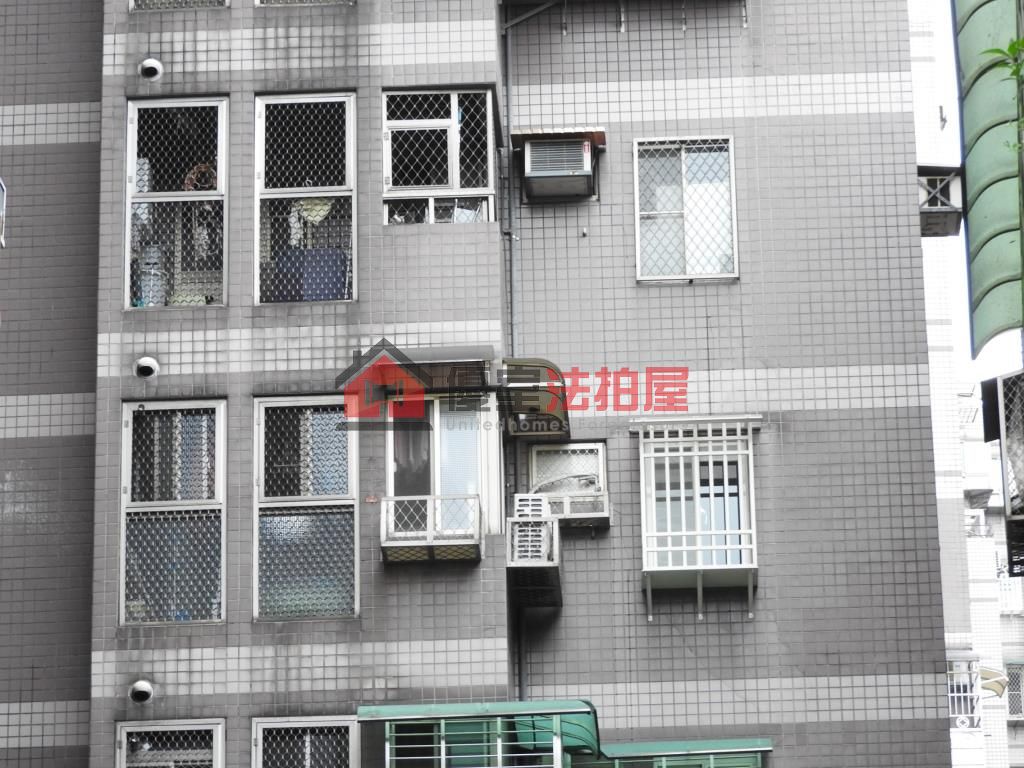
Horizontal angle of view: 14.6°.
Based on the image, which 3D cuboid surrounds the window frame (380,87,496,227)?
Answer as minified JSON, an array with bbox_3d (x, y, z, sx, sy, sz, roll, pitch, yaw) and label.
[{"bbox_3d":[-0.673,-2.098,37.126,1.047,1.336,0.070,-2,-20,2],"label":"window frame"}]

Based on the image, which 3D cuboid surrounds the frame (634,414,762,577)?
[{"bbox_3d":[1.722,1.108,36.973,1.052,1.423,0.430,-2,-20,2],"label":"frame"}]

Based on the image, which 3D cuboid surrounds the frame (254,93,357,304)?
[{"bbox_3d":[-1.838,-1.671,35.624,0.890,2.000,0.110,-2,-20,2],"label":"frame"}]

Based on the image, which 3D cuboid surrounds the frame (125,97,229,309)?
[{"bbox_3d":[-2.995,-1.635,35.698,0.920,2.030,0.110,-2,-20,2],"label":"frame"}]

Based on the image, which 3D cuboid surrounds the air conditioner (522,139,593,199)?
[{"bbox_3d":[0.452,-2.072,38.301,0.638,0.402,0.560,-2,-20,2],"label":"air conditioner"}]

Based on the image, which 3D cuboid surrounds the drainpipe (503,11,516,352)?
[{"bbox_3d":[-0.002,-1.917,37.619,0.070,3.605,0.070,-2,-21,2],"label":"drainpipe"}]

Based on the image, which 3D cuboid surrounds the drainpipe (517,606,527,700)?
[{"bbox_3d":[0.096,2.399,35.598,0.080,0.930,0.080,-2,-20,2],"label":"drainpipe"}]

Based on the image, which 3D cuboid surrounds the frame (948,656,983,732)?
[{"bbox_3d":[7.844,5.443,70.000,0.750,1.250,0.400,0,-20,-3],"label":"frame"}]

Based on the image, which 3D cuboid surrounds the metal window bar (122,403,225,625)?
[{"bbox_3d":[-3.051,1.167,36.054,0.955,2.117,0.100,-2,-20,2],"label":"metal window bar"}]

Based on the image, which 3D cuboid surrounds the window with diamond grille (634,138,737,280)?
[{"bbox_3d":[1.666,-1.679,38.255,0.971,1.470,0.090,-2,-20,2],"label":"window with diamond grille"}]

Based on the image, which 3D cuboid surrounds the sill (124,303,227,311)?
[{"bbox_3d":[-3.092,-0.708,36.697,0.950,0.050,0.130,-2,-20,2],"label":"sill"}]

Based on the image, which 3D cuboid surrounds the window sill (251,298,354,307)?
[{"bbox_3d":[-1.818,-0.731,35.282,0.910,0.070,0.120,-2,-20,2],"label":"window sill"}]

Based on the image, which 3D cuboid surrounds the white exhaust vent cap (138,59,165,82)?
[{"bbox_3d":[-3.378,-2.937,37.417,0.205,0.205,0.140,-2,-20,2],"label":"white exhaust vent cap"}]

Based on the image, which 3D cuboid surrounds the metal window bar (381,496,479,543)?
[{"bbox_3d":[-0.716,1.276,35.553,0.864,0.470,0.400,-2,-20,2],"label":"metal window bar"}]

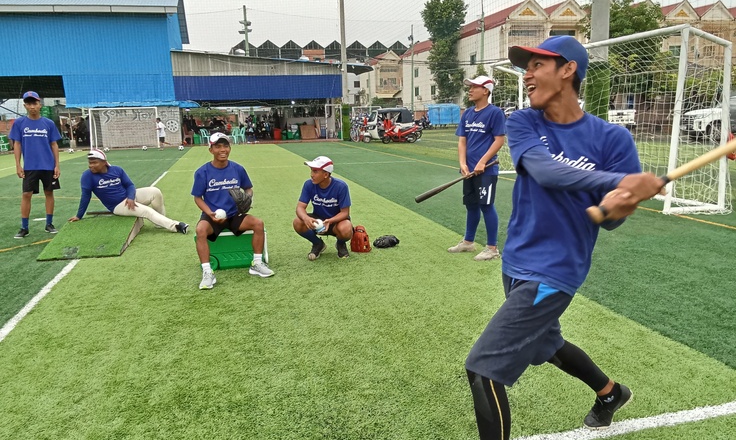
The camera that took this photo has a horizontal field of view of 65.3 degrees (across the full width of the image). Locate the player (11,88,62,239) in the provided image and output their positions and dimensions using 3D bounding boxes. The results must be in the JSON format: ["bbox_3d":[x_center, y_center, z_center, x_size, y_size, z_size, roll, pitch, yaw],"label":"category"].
[{"bbox_3d":[-4.087,-0.687,7.038,0.570,1.710,0.330,-8,12,-31],"label":"player"}]

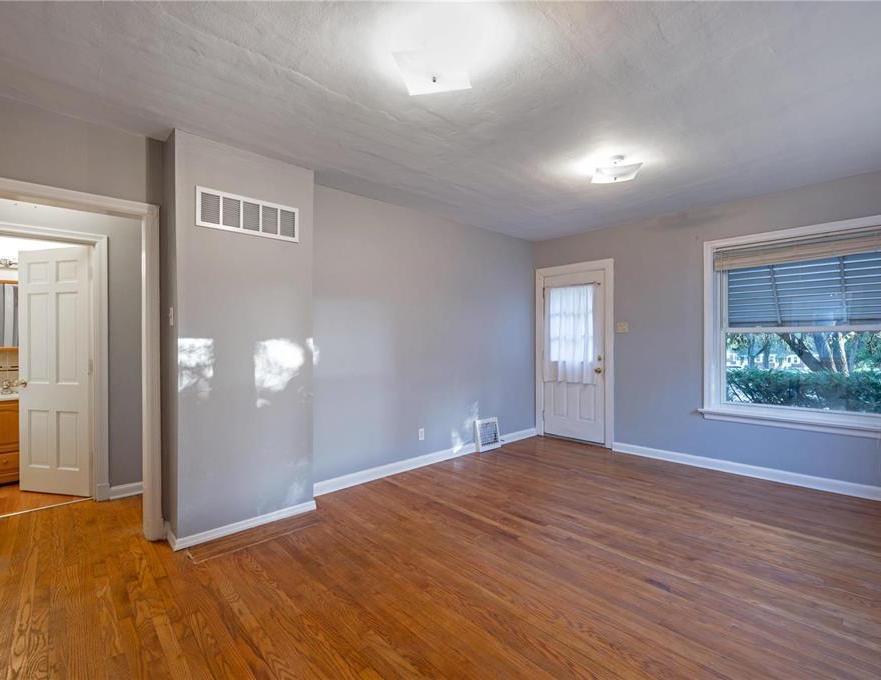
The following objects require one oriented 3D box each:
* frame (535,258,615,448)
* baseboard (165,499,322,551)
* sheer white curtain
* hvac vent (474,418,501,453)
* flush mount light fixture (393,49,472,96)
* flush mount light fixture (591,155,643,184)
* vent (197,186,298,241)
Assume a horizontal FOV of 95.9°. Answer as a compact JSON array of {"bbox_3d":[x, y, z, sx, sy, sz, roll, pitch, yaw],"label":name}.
[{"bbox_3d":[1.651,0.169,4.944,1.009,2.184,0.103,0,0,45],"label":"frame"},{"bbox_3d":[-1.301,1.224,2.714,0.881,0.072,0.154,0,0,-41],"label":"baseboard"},{"bbox_3d":[1.584,-0.068,4.924,0.685,1.215,0.062,0,0,45],"label":"sheer white curtain"},{"bbox_3d":[0.551,1.090,4.597,0.348,0.345,0.069,0,0,-43],"label":"hvac vent"},{"bbox_3d":[-0.024,-1.167,1.673,0.294,0.154,0.294,0,0,10],"label":"flush mount light fixture"},{"bbox_3d":[1.190,-1.168,2.705,0.294,0.154,0.294,0,0,10],"label":"flush mount light fixture"},{"bbox_3d":[-1.266,-0.823,2.659,0.633,0.244,0.026,0,0,-41],"label":"vent"}]

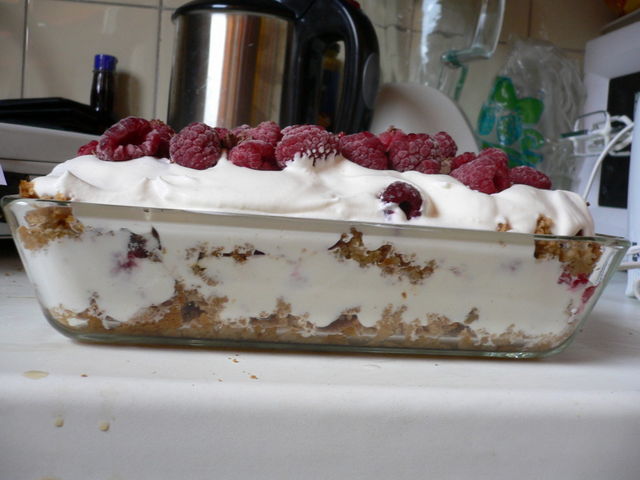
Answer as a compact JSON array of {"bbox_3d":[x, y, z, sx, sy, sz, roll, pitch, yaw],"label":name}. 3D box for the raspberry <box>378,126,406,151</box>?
[{"bbox_3d":[0.036,-0.050,0.325,0.021,0.018,0.021,3,1,-6],"label":"raspberry"}]

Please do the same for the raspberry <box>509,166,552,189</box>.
[{"bbox_3d":[0.100,-0.028,0.309,0.021,0.018,0.020,3,3,-6],"label":"raspberry"}]

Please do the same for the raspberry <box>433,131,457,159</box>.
[{"bbox_3d":[0.056,-0.043,0.308,0.019,0.019,0.019,3,3,-6],"label":"raspberry"}]

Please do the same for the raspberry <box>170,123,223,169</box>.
[{"bbox_3d":[-0.055,-0.042,0.287,0.023,0.021,0.023,3,1,-6],"label":"raspberry"}]

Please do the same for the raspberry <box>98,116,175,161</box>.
[{"bbox_3d":[-0.082,-0.044,0.285,0.030,0.021,0.023,3,1,-6],"label":"raspberry"}]

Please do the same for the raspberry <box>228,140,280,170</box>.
[{"bbox_3d":[-0.029,-0.037,0.287,0.024,0.015,0.021,3,1,-6],"label":"raspberry"}]

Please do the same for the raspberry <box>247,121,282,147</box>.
[{"bbox_3d":[-0.027,-0.050,0.312,0.021,0.018,0.021,3,1,-6],"label":"raspberry"}]

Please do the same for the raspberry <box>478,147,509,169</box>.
[{"bbox_3d":[0.085,-0.038,0.318,0.020,0.020,0.021,3,1,-6],"label":"raspberry"}]

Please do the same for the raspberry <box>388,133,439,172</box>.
[{"bbox_3d":[0.042,-0.039,0.291,0.021,0.019,0.021,3,3,-6],"label":"raspberry"}]

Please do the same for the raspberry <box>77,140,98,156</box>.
[{"bbox_3d":[-0.100,-0.040,0.286,0.019,0.018,0.019,3,3,-6],"label":"raspberry"}]

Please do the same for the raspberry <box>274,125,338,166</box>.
[{"bbox_3d":[-0.006,-0.042,0.288,0.028,0.020,0.022,3,1,-6],"label":"raspberry"}]

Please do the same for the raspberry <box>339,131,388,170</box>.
[{"bbox_3d":[0.019,-0.039,0.287,0.021,0.018,0.021,3,3,-6],"label":"raspberry"}]

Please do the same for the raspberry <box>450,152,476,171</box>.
[{"bbox_3d":[0.073,-0.034,0.312,0.020,0.018,0.020,3,3,-6],"label":"raspberry"}]

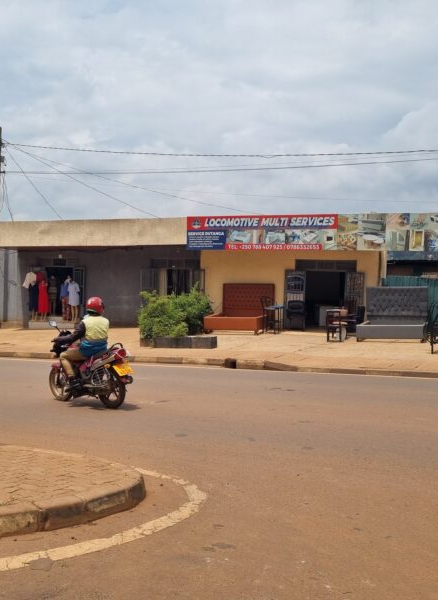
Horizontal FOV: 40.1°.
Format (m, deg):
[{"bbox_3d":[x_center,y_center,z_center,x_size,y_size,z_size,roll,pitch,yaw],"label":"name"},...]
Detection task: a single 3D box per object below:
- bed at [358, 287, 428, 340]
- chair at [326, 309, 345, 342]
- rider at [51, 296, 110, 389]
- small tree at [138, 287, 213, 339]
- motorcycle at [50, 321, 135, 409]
[{"bbox_3d":[5.100,0.370,17.500,1.840,1.500,2.200,1,0,20],"label":"bed"},{"bbox_3d":[3.320,0.720,17.200,0.440,0.920,0.470,1,0,25],"label":"chair"},{"bbox_3d":[-2.070,0.660,9.250,0.880,1.460,0.650,1,0,41],"label":"rider"},{"bbox_3d":[-1.200,0.330,16.600,1.980,1.420,1.300,1,0,16],"label":"small tree"},{"bbox_3d":[-2.020,1.000,9.300,1.950,1.200,0.740,1,0,42],"label":"motorcycle"}]

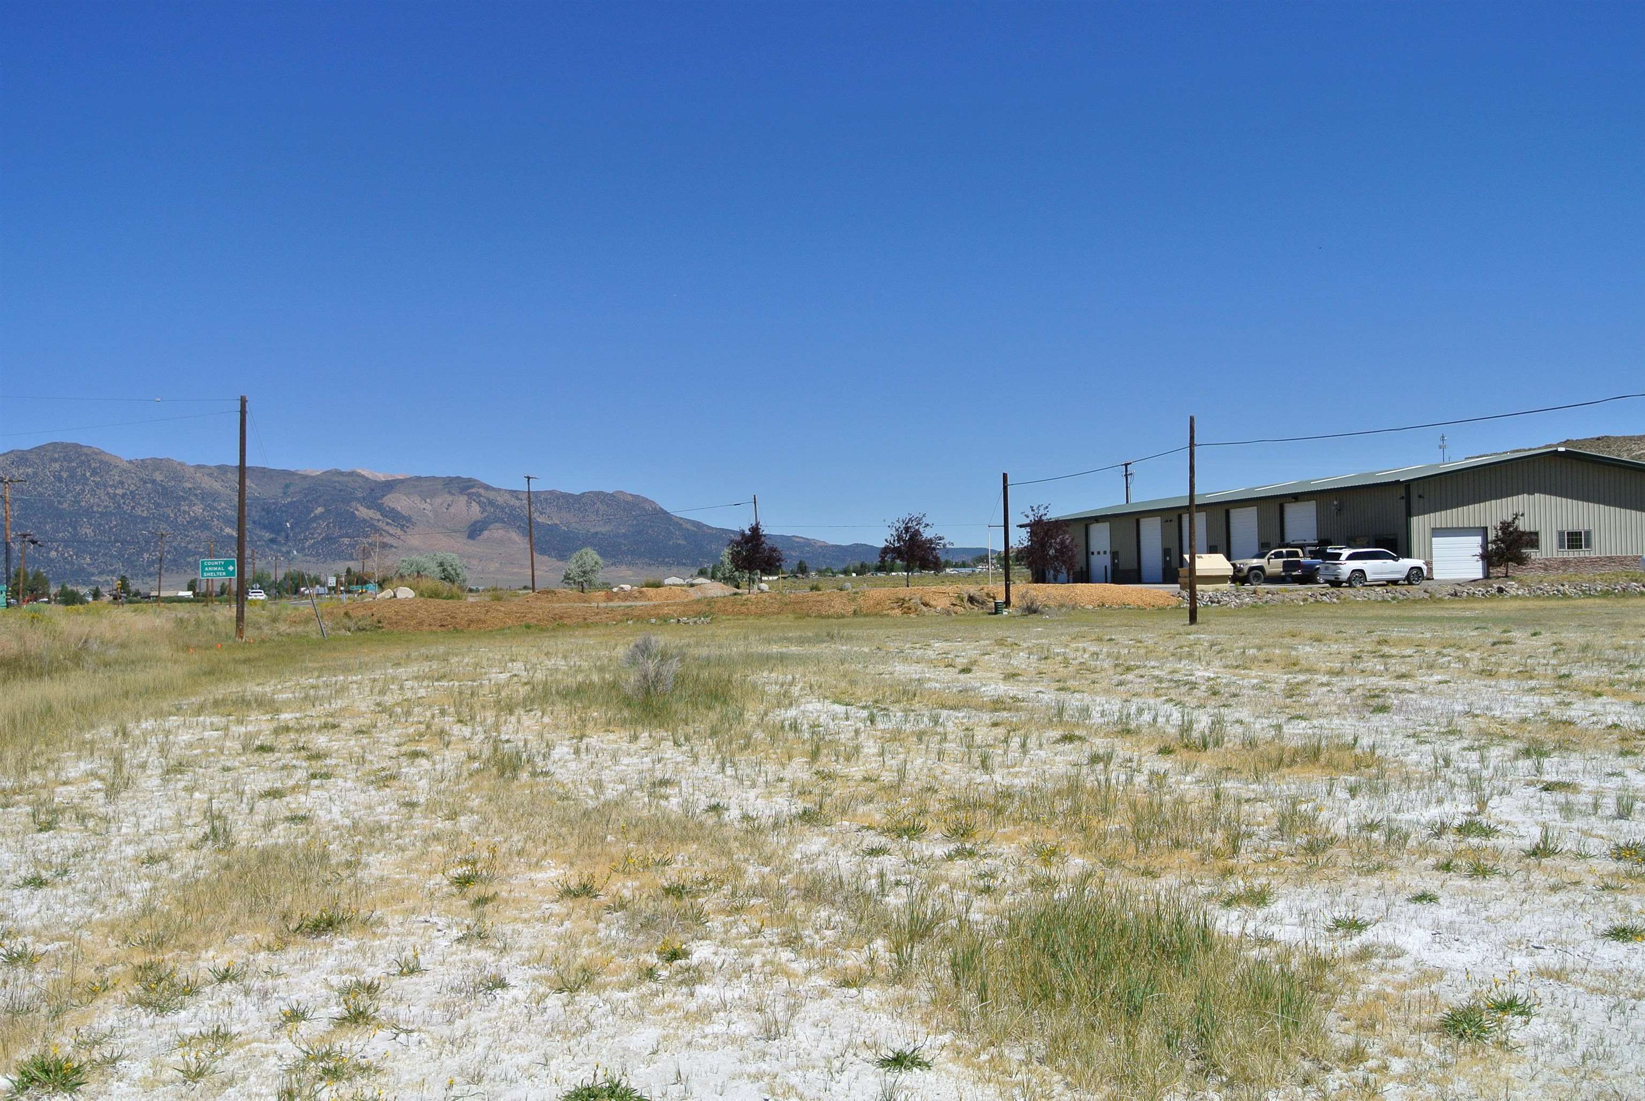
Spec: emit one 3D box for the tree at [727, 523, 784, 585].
[{"bbox_3d":[-4.382,0.485,96.000,3.750,4.680,3.750,-1,-1,0],"label":"tree"}]

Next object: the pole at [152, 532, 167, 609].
[{"bbox_3d":[-82.802,2.450,183.000,2.400,9.880,0.300,-1,-1,-20],"label":"pole"}]

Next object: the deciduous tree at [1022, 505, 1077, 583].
[{"bbox_3d":[13.633,-0.232,88.000,3.500,5.100,3.500,-1,-1,0],"label":"deciduous tree"}]

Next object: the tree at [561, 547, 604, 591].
[{"bbox_3d":[-20.407,1.646,125.000,3.600,3.950,3.600,-1,-1,0],"label":"tree"}]

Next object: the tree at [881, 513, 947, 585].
[{"bbox_3d":[6.126,0.043,99.000,4.400,5.130,4.400,-1,-1,0],"label":"tree"}]

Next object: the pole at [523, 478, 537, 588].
[{"bbox_3d":[-25.226,-1.393,127.000,0.300,10.140,2.200,-2,-1,17],"label":"pole"}]

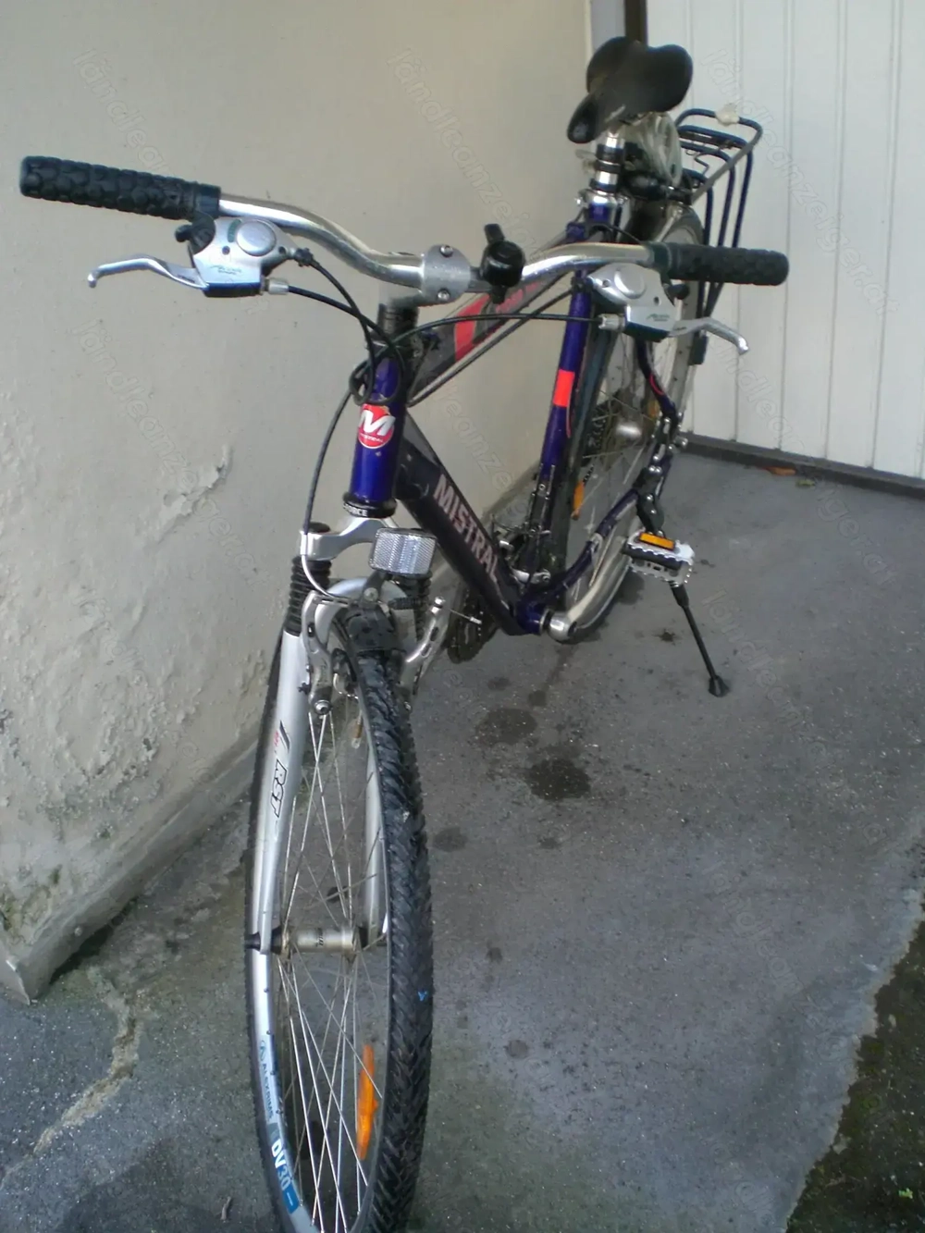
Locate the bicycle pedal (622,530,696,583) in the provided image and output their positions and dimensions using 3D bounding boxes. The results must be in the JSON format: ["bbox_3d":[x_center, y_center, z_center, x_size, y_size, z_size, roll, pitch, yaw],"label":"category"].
[{"bbox_3d":[0.291,-0.085,2.000,0.099,0.067,0.031,18,64,17],"label":"bicycle pedal"}]

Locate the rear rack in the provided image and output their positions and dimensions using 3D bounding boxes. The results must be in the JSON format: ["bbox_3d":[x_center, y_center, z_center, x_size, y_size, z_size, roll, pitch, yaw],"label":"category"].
[{"bbox_3d":[0.314,-0.523,2.047,0.138,0.370,0.430,18,42,17],"label":"rear rack"}]

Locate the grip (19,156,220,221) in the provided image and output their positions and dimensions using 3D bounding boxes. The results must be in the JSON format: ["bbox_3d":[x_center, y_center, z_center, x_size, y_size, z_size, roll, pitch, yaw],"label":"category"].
[{"bbox_3d":[-0.242,-0.303,0.960,0.138,0.031,0.031,5,24,-7],"label":"grip"}]

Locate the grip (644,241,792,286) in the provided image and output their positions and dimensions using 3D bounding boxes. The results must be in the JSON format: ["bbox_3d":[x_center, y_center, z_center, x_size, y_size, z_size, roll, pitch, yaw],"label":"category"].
[{"bbox_3d":[0.225,-0.311,1.192,0.141,0.033,0.033,-2,32,-24],"label":"grip"}]

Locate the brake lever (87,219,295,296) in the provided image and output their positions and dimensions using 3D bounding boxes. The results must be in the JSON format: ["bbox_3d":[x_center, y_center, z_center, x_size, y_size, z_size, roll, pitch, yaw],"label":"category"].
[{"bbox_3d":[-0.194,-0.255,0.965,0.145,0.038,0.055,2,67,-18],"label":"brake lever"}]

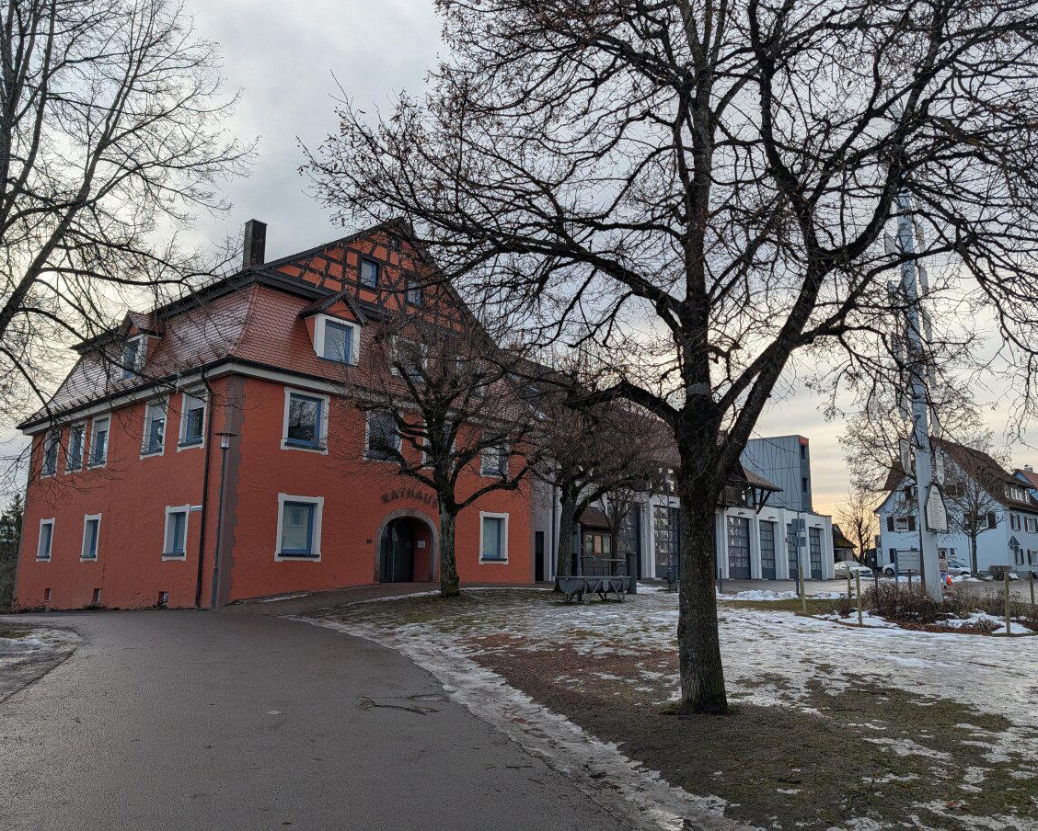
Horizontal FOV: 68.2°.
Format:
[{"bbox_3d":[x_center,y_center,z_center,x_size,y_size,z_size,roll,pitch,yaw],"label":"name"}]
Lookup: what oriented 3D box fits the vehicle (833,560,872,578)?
[{"bbox_3d":[27.556,13.011,64.500,1.800,1.460,4.300,5,-12,-21],"label":"vehicle"}]

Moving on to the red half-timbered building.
[{"bbox_3d":[-9.375,0.180,30.772,15.683,14.186,13.735,-9,-15,39],"label":"red half-timbered building"}]

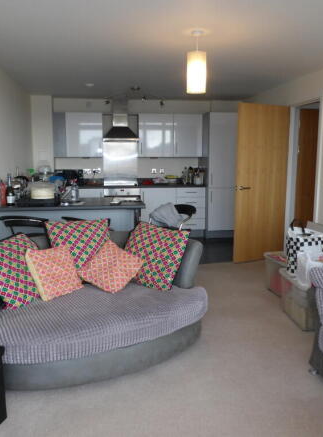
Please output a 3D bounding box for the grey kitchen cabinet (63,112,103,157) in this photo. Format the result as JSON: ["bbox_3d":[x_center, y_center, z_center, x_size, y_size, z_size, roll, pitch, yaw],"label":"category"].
[{"bbox_3d":[-1.295,-1.401,6.850,0.600,0.720,0.330,-1,9,-8],"label":"grey kitchen cabinet"}]

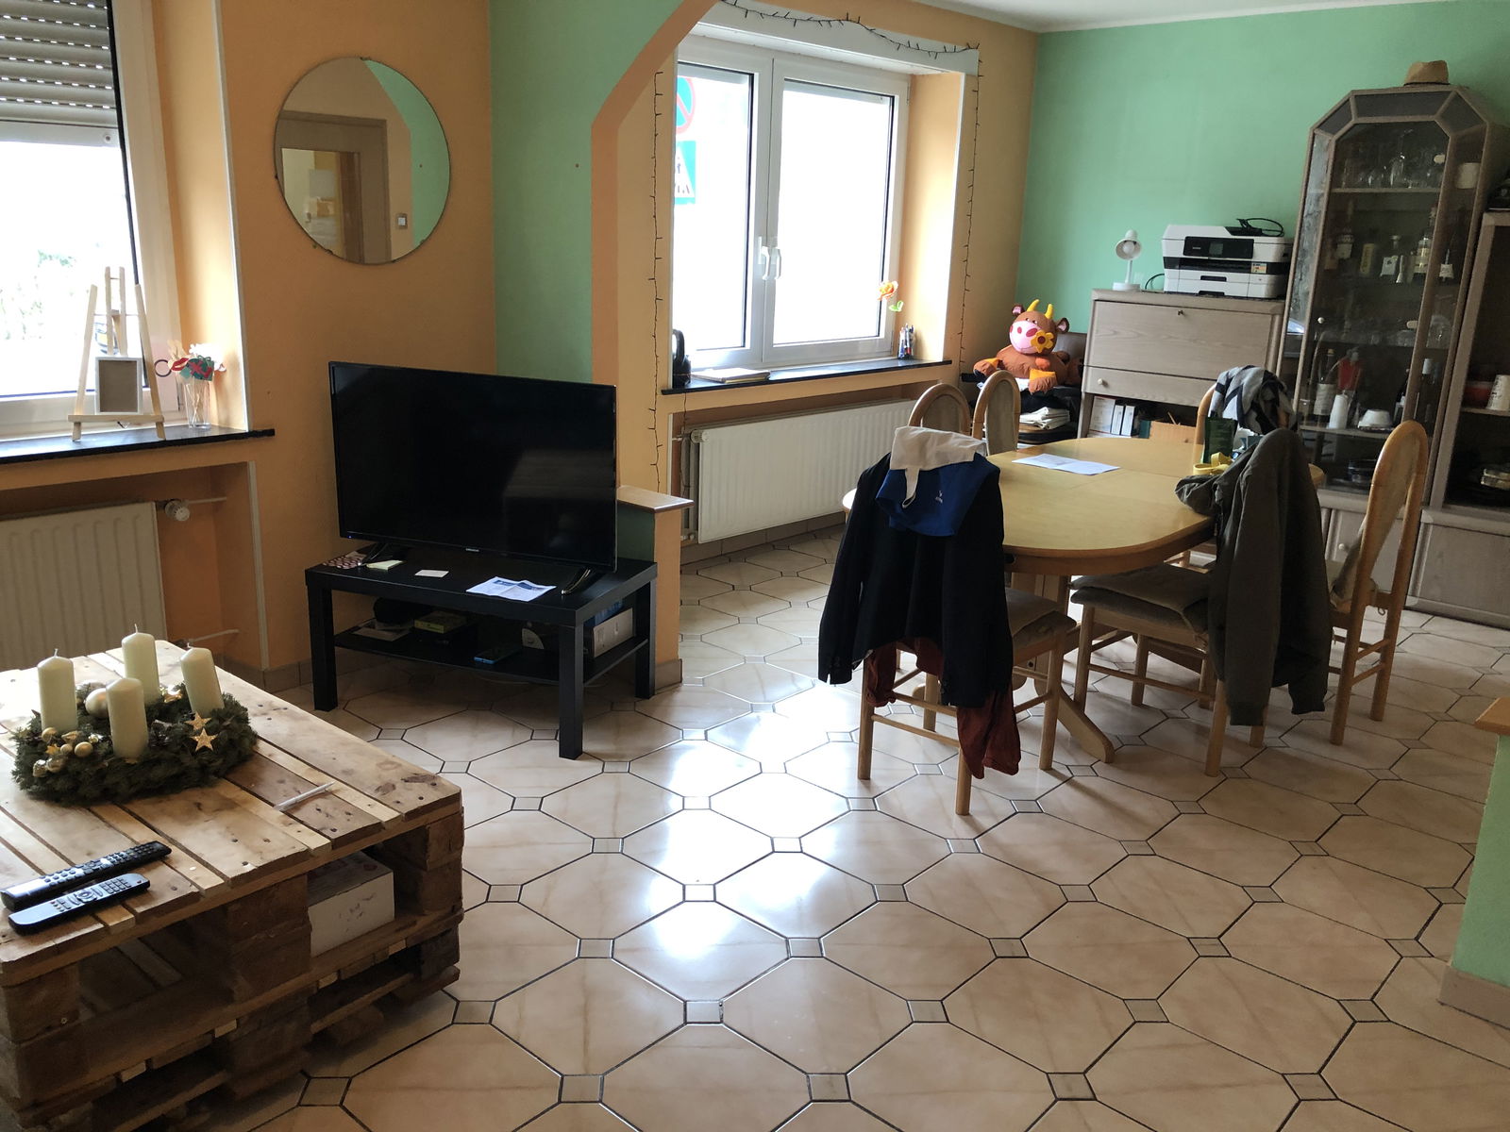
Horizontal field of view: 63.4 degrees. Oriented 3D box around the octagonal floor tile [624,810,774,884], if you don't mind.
[{"bbox_3d":[-0.142,0.697,3.039,0.312,0.010,0.312,15,20,39],"label":"octagonal floor tile"}]

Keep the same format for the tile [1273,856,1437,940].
[{"bbox_3d":[1.438,0.788,2.923,0.312,0.010,0.312,15,20,39],"label":"tile"}]

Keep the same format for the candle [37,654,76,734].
[{"bbox_3d":[-1.367,0.255,2.398,0.061,0.145,0.061,-3,16,-28],"label":"candle"}]

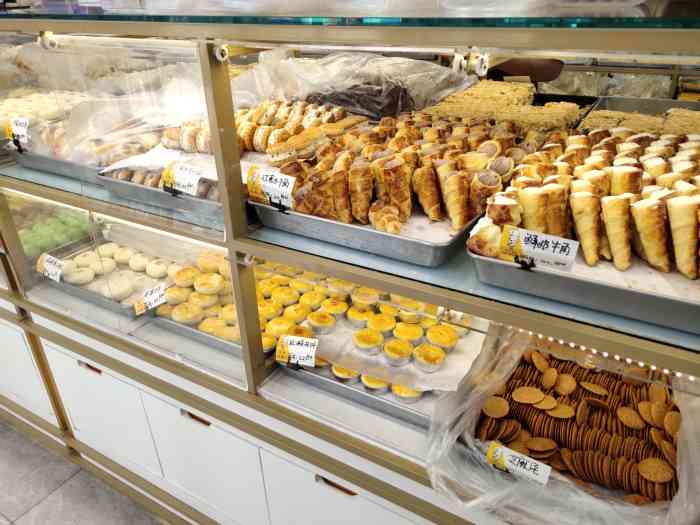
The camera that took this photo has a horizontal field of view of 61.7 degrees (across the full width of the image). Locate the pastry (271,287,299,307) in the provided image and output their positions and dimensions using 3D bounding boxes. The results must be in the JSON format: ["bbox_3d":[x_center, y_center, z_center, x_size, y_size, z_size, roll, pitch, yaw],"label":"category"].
[{"bbox_3d":[-0.169,0.089,1.539,0.070,0.038,0.070,-2,27,1],"label":"pastry"}]

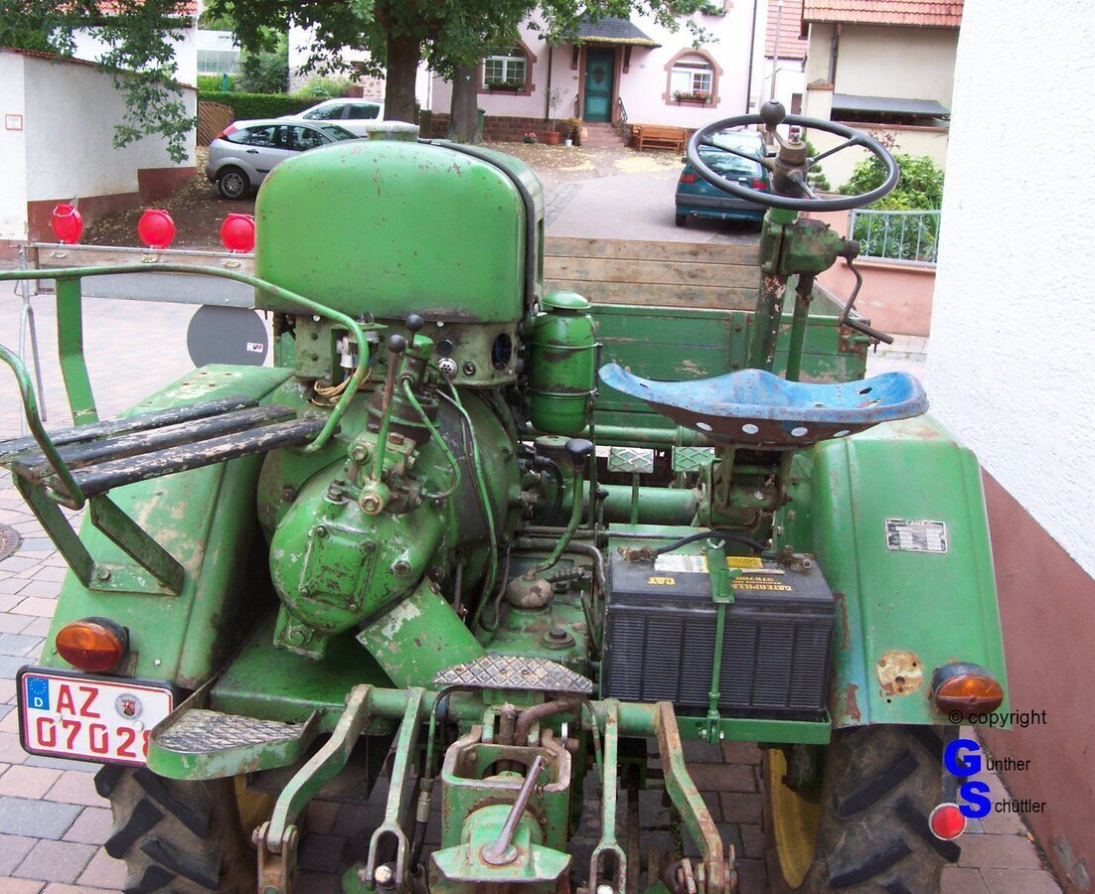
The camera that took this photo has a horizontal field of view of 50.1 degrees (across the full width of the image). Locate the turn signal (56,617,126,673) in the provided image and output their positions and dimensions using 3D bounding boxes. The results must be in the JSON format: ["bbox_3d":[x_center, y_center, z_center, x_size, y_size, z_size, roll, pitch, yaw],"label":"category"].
[{"bbox_3d":[-0.739,0.322,1.900,0.108,0.073,0.063,2,17,4],"label":"turn signal"}]

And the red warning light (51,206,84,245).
[{"bbox_3d":[-2.467,-1.142,6.020,0.182,0.200,0.065,9,15,23],"label":"red warning light"}]

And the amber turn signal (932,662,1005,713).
[{"bbox_3d":[0.642,0.368,1.790,0.106,0.072,0.063,2,17,4],"label":"amber turn signal"}]

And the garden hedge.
[{"bbox_3d":[-7.791,-8.833,31.500,3.800,1.500,0.900,1,13,-6],"label":"garden hedge"}]

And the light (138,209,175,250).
[{"bbox_3d":[-1.931,-1.073,5.790,0.182,0.200,0.065,5,14,9],"label":"light"}]

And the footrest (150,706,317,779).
[{"bbox_3d":[-0.476,0.450,1.786,0.210,0.047,0.155,5,14,8],"label":"footrest"}]

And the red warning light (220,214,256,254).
[{"bbox_3d":[-1.471,-1.022,5.600,0.182,0.195,0.095,7,13,17],"label":"red warning light"}]

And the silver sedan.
[{"bbox_3d":[-4.321,-5.352,22.160,4.170,1.430,1.700,9,19,16],"label":"silver sedan"}]

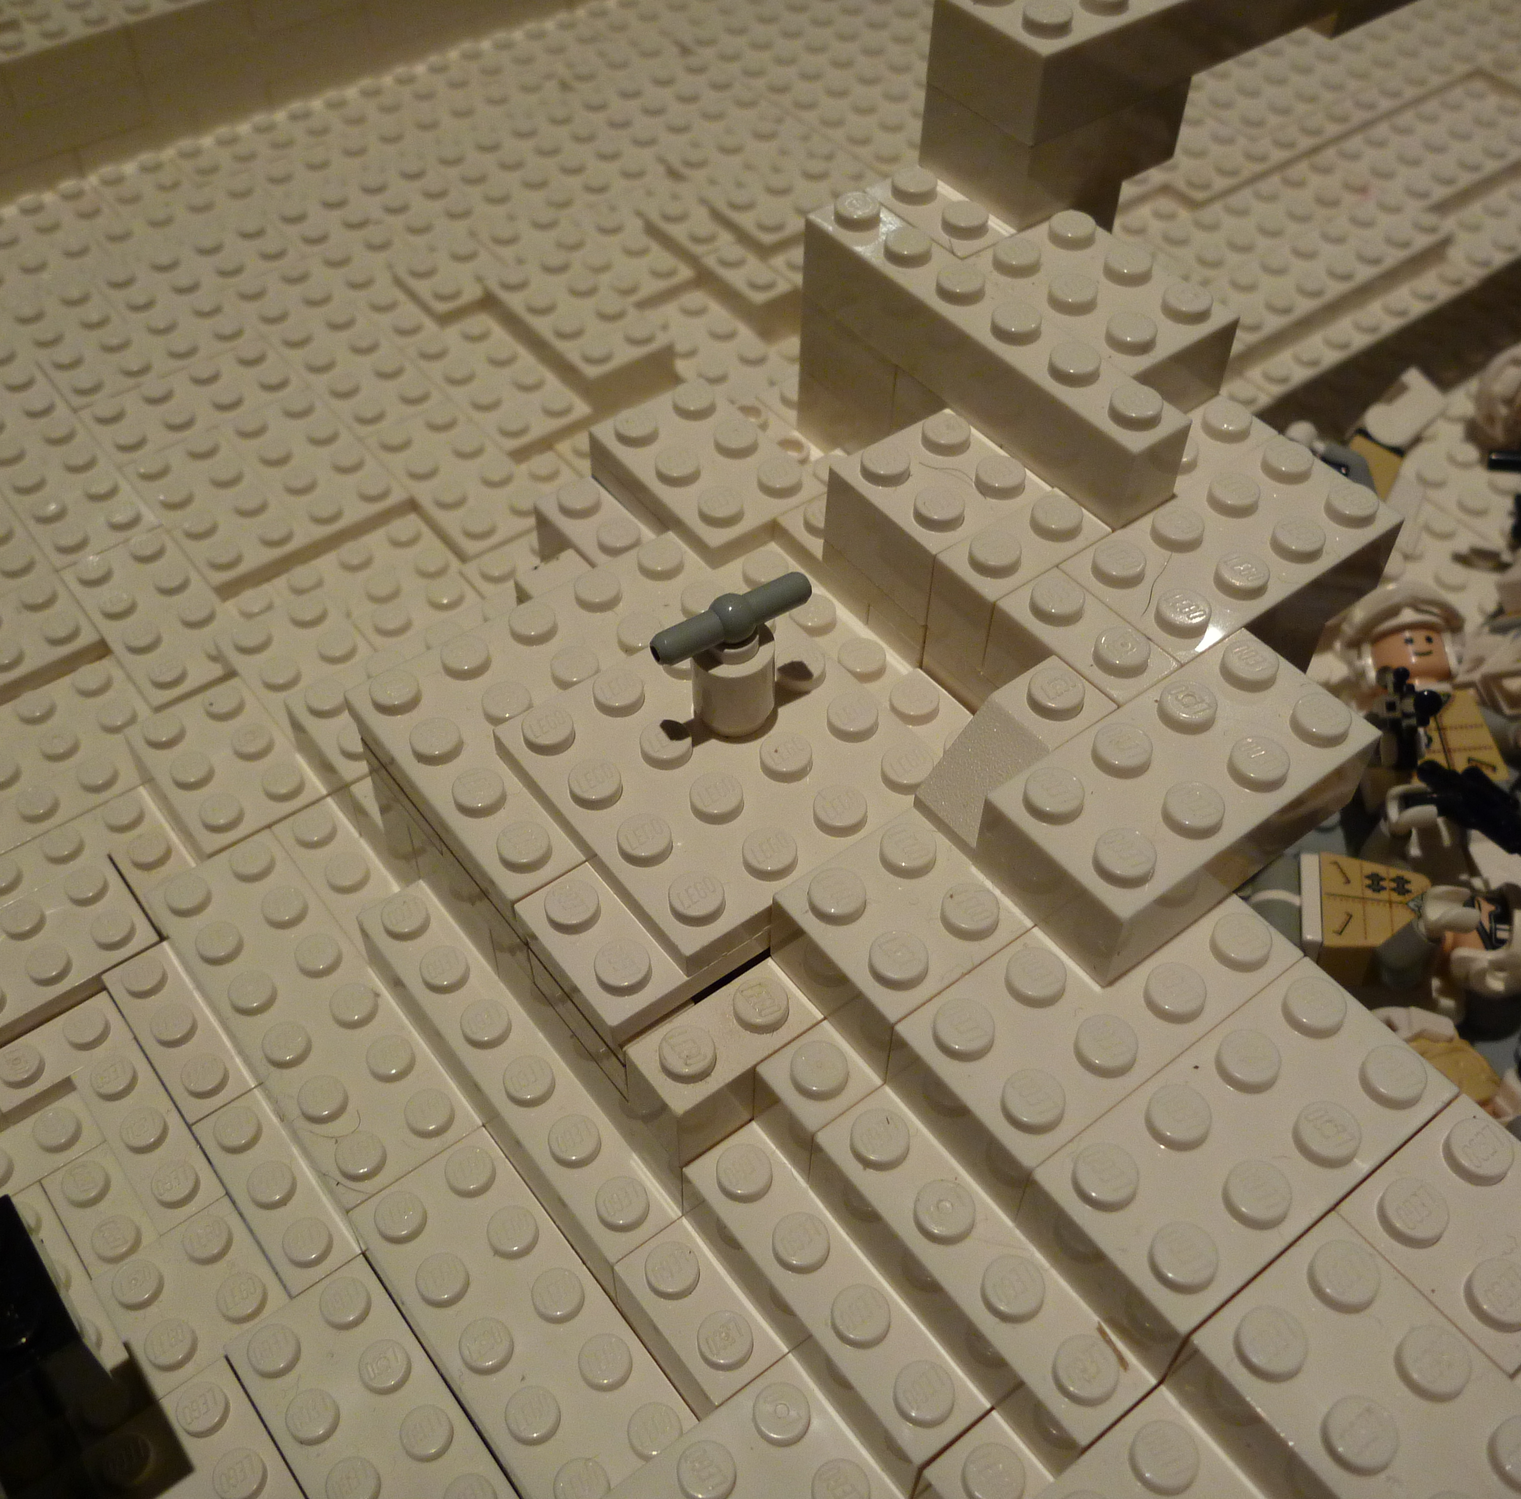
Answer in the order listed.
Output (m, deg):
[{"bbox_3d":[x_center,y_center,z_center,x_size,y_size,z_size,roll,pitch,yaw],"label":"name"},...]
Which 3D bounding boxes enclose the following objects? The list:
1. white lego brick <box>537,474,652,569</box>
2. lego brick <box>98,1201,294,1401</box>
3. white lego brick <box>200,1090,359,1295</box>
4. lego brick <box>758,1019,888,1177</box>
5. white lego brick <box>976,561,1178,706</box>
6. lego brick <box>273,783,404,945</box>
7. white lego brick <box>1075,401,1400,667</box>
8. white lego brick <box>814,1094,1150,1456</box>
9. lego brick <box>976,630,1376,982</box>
[{"bbox_3d":[-0.017,-0.022,0.186,0.008,0.011,0.020,-30,57,-24],"label":"white lego brick"},{"bbox_3d":[-0.059,0.058,0.170,0.016,0.006,0.016,-30,57,-24],"label":"lego brick"},{"bbox_3d":[-0.052,0.048,0.175,0.008,0.008,0.024,-30,57,-24],"label":"white lego brick"},{"bbox_3d":[0.005,0.031,0.143,0.008,0.011,0.008,-30,57,-24],"label":"lego brick"},{"bbox_3d":[0.029,-0.008,0.149,0.008,0.011,0.016,-31,57,-24],"label":"white lego brick"},{"bbox_3d":[-0.047,0.018,0.190,0.008,0.011,0.026,-30,57,-24],"label":"lego brick"},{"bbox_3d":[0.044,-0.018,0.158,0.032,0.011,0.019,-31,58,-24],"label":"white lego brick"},{"bbox_3d":[0.017,0.043,0.133,0.008,0.011,0.032,-30,57,-24],"label":"white lego brick"},{"bbox_3d":[0.036,0.004,0.139,0.032,0.011,0.016,-31,57,-24],"label":"lego brick"}]

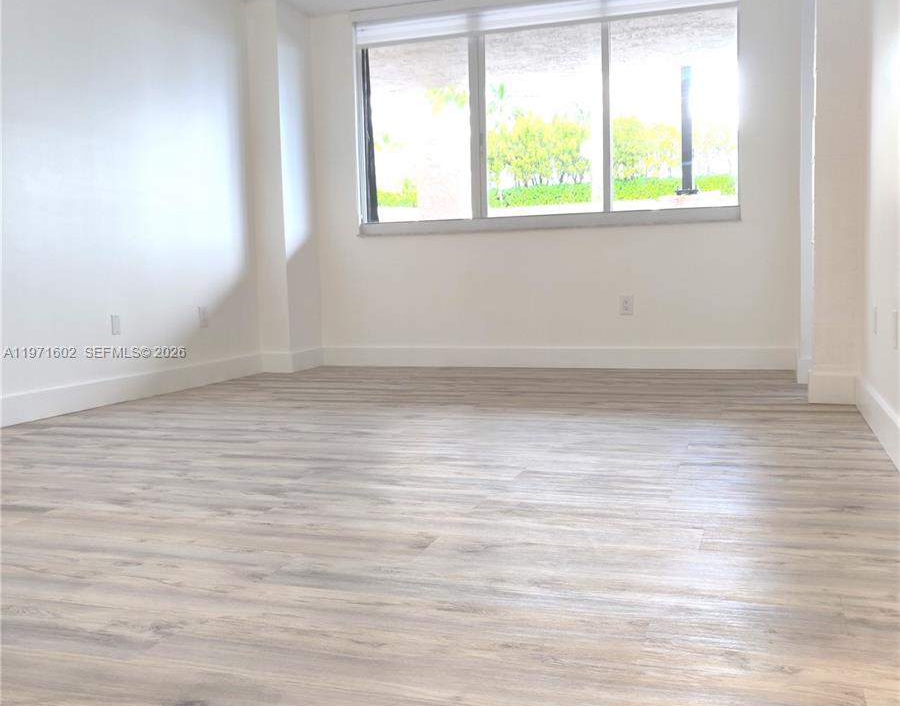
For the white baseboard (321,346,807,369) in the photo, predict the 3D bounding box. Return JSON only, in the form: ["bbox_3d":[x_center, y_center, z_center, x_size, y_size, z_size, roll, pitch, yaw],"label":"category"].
[{"bbox_3d":[0.614,0.034,6.099,3.395,0.146,0.020,0,5,19],"label":"white baseboard"}]

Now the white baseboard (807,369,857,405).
[{"bbox_3d":[1.845,0.174,4.186,0.211,0.146,0.020,0,5,19],"label":"white baseboard"}]

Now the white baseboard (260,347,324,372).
[{"bbox_3d":[-1.168,0.046,6.471,0.246,0.146,0.496,0,5,19],"label":"white baseboard"}]

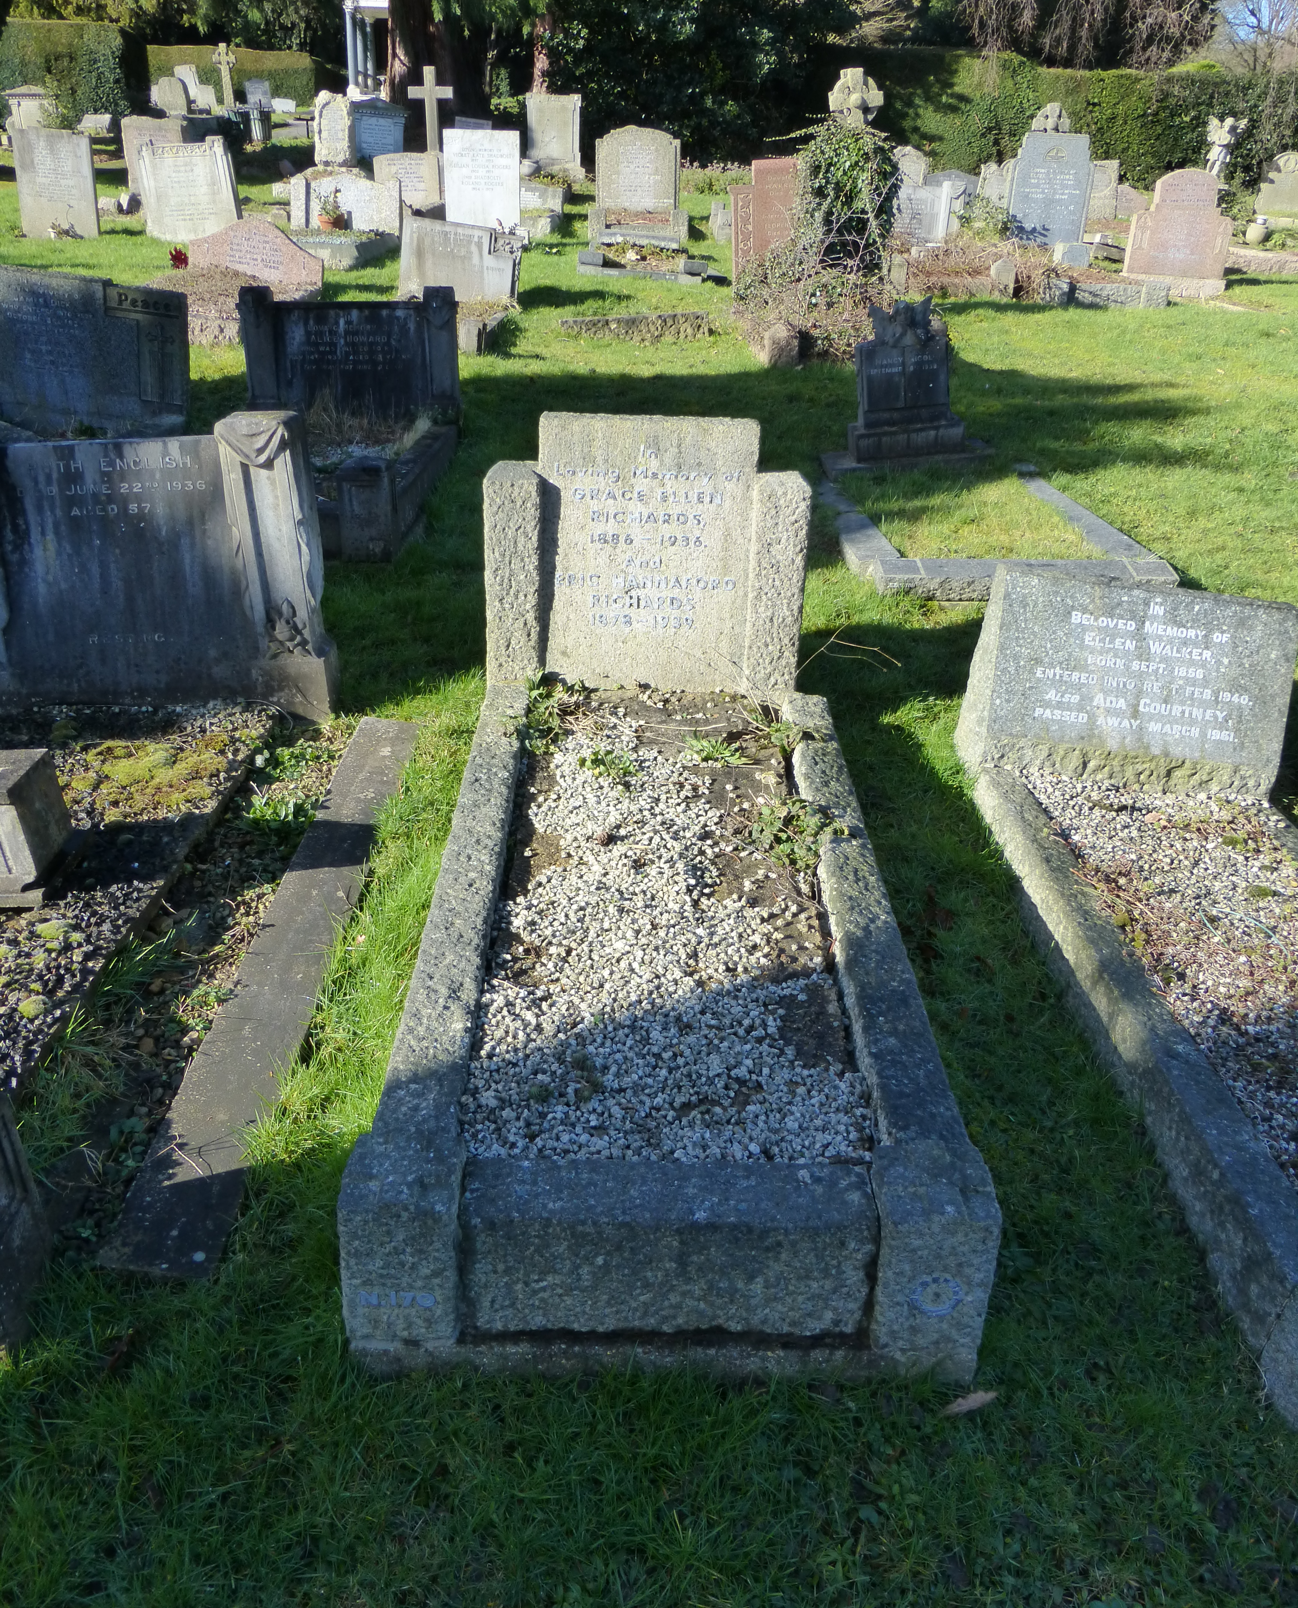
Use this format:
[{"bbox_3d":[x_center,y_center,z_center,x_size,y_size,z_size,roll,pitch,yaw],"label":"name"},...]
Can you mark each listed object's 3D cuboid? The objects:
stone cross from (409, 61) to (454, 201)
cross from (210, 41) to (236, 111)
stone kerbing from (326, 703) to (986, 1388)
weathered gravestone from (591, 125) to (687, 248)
[{"bbox_3d":[-2.625,-7.964,14.927,0.530,1.450,0.240,1,30,0],"label":"stone cross"},{"bbox_3d":[-10.433,-17.804,30.707,0.600,1.600,0.260,1,30,0],"label":"cross"},{"bbox_3d":[0.019,0.253,2.412,0.864,0.321,1.706,1,30,-1],"label":"stone kerbing"},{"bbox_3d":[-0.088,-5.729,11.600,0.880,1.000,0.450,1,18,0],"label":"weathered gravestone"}]

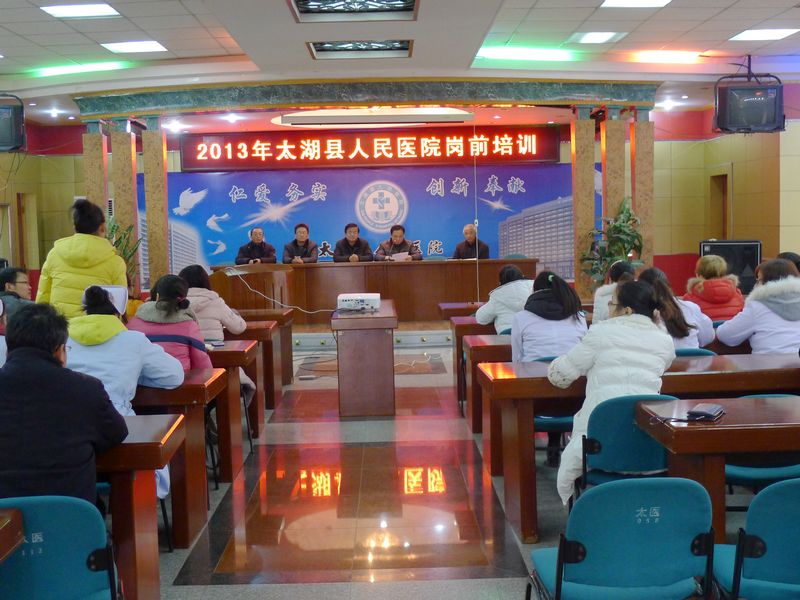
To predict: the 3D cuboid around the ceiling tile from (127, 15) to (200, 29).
[{"bbox_3d":[-2.123,-2.541,9.074,0.600,0.025,0.600,-1,5,-1],"label":"ceiling tile"}]

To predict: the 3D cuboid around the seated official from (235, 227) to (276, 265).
[{"bbox_3d":[-1.871,-0.327,12.969,0.544,1.264,0.750,-1,5,-1],"label":"seated official"}]

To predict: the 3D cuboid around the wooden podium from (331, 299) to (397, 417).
[{"bbox_3d":[-0.265,0.449,8.335,0.490,0.755,1.500,-1,5,-1],"label":"wooden podium"}]

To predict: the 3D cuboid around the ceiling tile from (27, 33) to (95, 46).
[{"bbox_3d":[-3.334,-2.572,9.785,0.600,0.025,0.600,-1,5,-1],"label":"ceiling tile"}]

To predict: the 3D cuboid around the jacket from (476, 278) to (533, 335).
[{"bbox_3d":[0.760,0.146,6.719,0.490,0.580,0.550,-2,5,-9],"label":"jacket"}]

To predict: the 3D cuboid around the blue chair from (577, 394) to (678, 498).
[{"bbox_3d":[0.916,0.742,4.146,0.470,0.780,0.530,-1,5,-1],"label":"blue chair"}]

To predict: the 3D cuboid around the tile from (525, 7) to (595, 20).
[{"bbox_3d":[1.461,-2.627,9.109,0.600,0.025,0.600,-1,5,-1],"label":"tile"}]

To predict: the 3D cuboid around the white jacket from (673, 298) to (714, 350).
[{"bbox_3d":[1.467,0.287,5.413,0.460,0.640,0.420,-1,5,-1],"label":"white jacket"}]

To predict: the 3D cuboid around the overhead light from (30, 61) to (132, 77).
[{"bbox_3d":[-3.739,-2.701,11.604,1.250,0.100,0.120,1,5,24],"label":"overhead light"}]

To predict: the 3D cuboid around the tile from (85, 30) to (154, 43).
[{"bbox_3d":[-2.716,-2.581,9.721,0.600,0.025,0.600,-1,5,-1],"label":"tile"}]

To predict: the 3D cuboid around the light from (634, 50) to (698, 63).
[{"bbox_3d":[3.045,-2.793,11.398,0.760,0.120,0.250,-1,5,-1],"label":"light"}]

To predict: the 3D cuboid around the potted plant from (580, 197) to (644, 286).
[{"bbox_3d":[2.697,-0.543,12.632,0.820,1.520,0.800,-1,5,-1],"label":"potted plant"}]

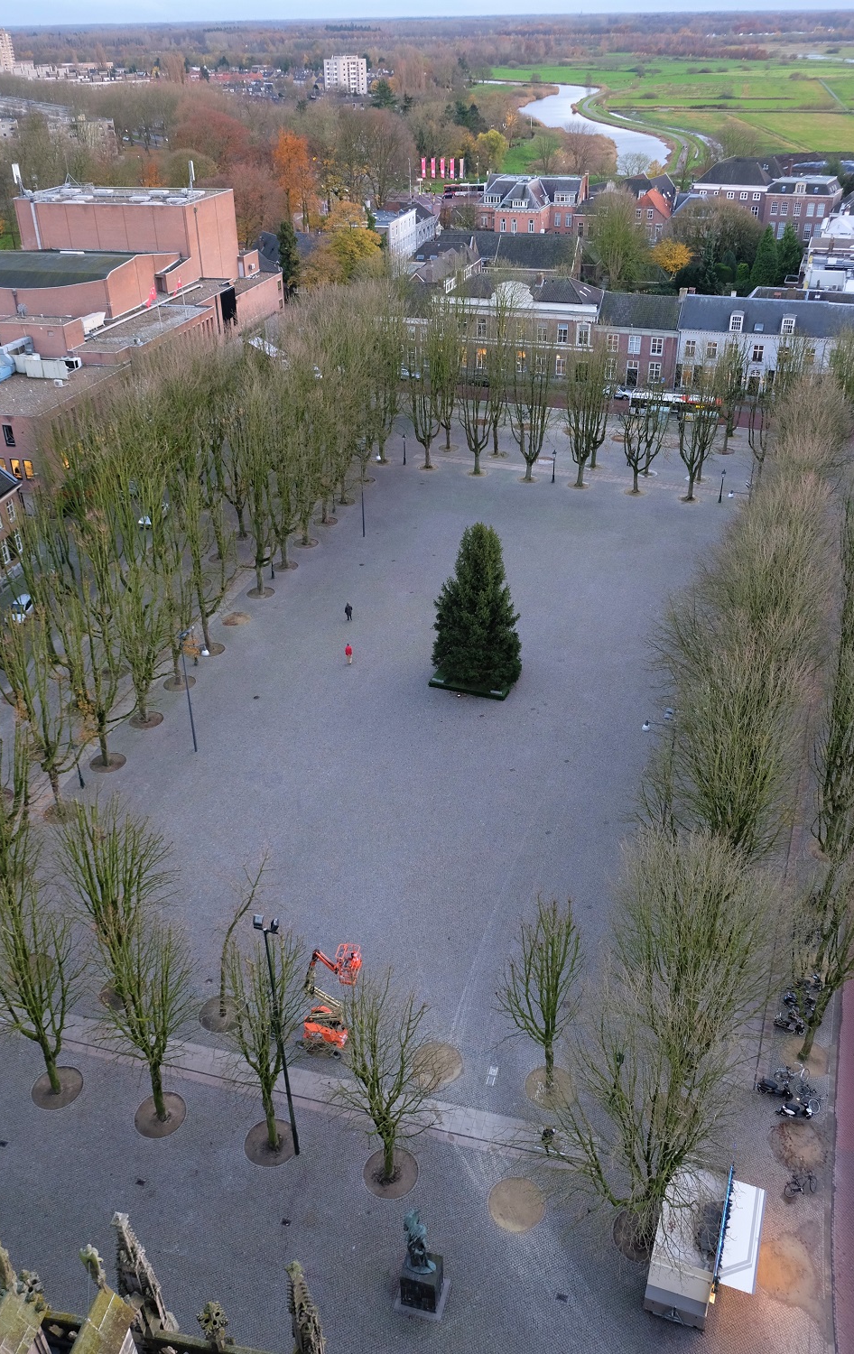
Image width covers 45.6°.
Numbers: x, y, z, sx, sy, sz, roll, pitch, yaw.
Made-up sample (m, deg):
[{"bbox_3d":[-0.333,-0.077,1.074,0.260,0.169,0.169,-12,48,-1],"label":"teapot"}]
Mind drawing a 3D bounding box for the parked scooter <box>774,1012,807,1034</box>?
[{"bbox_3d":[18.933,18.097,52.961,1.650,1.100,0.650,11,35,17],"label":"parked scooter"}]

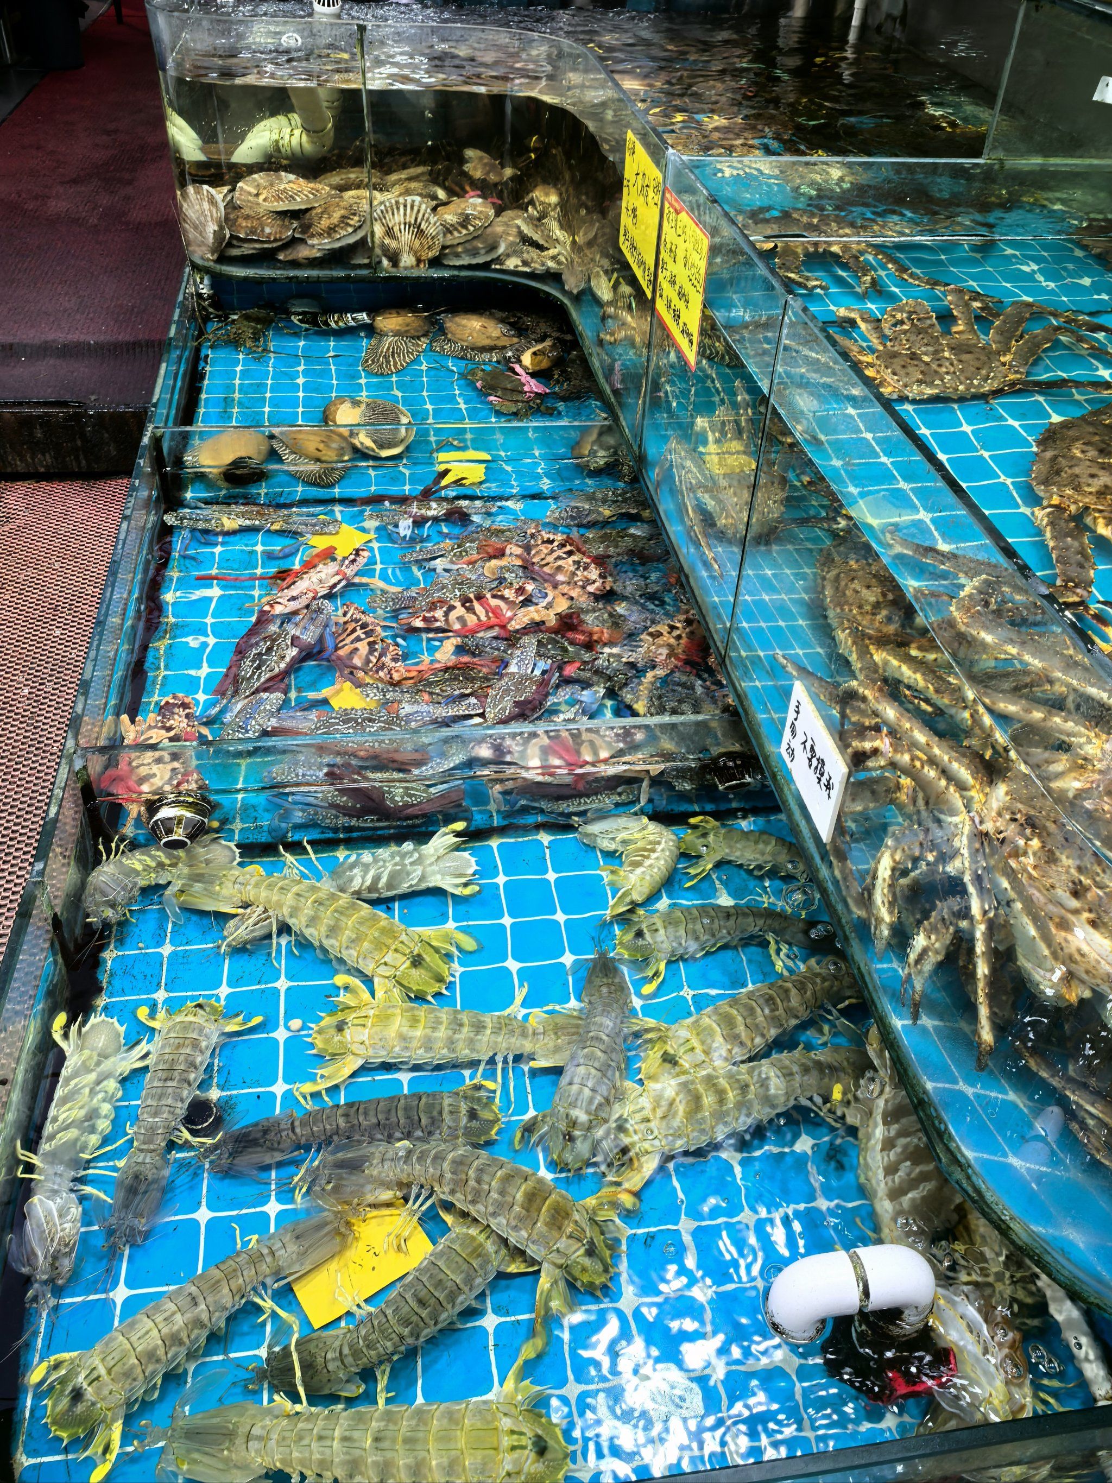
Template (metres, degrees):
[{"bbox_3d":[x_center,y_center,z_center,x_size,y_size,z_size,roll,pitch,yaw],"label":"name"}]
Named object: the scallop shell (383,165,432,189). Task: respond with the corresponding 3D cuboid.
[{"bbox_3d":[-0.272,-1.027,2.110,0.095,0.035,0.090,-4,42,-8],"label":"scallop shell"}]

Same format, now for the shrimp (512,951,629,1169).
[{"bbox_3d":[0.025,0.254,0.946,0.063,0.040,0.214,8,42,6],"label":"shrimp"}]

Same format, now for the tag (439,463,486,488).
[{"bbox_3d":[-0.134,-0.383,1.660,0.070,0.006,0.072,-4,42,-8],"label":"tag"}]

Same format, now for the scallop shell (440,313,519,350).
[{"bbox_3d":[-0.123,-0.667,1.880,0.130,0.065,0.075,4,41,1],"label":"scallop shell"}]

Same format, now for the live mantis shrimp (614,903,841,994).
[{"bbox_3d":[0.162,0.180,1.054,0.218,0.038,0.070,0,42,-4],"label":"live mantis shrimp"}]

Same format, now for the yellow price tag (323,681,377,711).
[{"bbox_3d":[-0.229,-0.055,1.316,0.085,0.004,0.065,2,42,-2],"label":"yellow price tag"}]

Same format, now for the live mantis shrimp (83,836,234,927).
[{"bbox_3d":[-0.370,0.114,1.067,0.134,0.038,0.098,-21,47,-25],"label":"live mantis shrimp"}]

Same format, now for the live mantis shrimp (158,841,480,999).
[{"bbox_3d":[-0.221,0.160,1.046,0.297,0.045,0.085,14,43,12],"label":"live mantis shrimp"}]

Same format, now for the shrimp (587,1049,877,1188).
[{"bbox_3d":[0.143,0.281,0.899,0.243,0.040,0.073,-14,44,-18],"label":"shrimp"}]

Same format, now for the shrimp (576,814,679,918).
[{"bbox_3d":[0.075,0.113,1.091,0.091,0.038,0.123,-8,42,-12],"label":"shrimp"}]

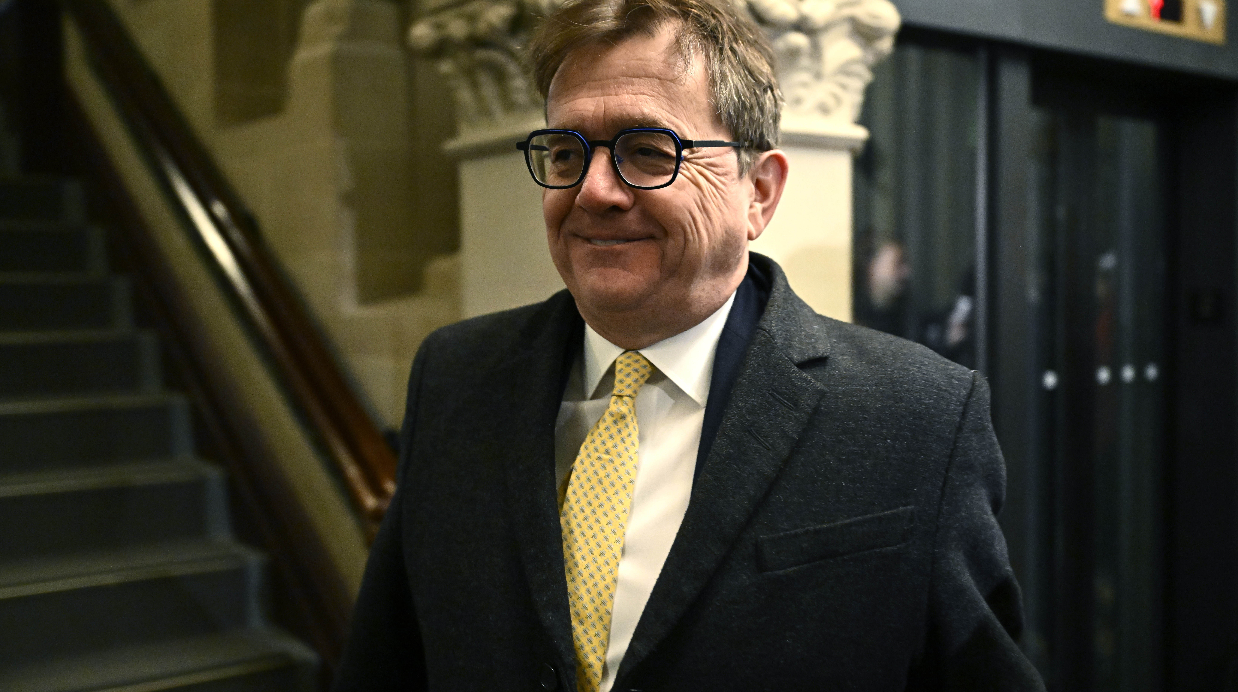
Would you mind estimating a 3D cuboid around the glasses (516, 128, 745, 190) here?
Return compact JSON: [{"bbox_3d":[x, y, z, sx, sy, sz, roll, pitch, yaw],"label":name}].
[{"bbox_3d":[0.020,-0.143,0.993,0.146,0.048,0.143,4,9,28],"label":"glasses"}]

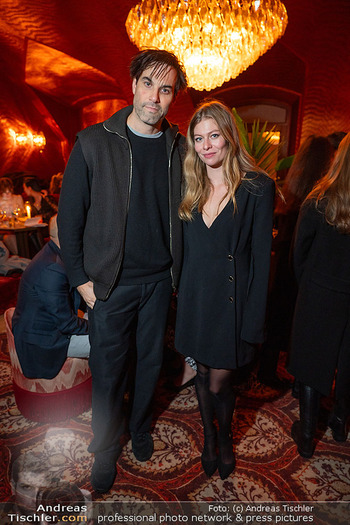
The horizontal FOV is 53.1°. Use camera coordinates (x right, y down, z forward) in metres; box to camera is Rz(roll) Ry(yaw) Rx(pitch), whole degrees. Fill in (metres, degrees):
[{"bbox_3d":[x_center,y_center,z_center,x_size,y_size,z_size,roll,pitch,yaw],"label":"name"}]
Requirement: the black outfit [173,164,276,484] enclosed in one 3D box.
[{"bbox_3d":[0.205,0.339,1.602,0.470,1.450,0.320,5,17,15],"label":"black outfit"}]

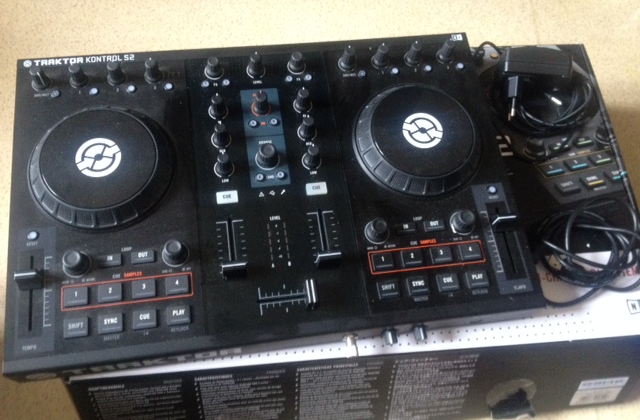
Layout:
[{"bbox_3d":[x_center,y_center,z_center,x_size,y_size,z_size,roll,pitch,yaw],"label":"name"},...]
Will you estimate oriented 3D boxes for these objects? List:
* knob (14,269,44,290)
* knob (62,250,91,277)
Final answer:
[{"bbox_3d":[-0.232,0.053,0.515,0.018,0.015,0.015,-6,67,-8],"label":"knob"},{"bbox_3d":[-0.203,0.043,0.534,0.021,0.016,0.021,-6,67,-9],"label":"knob"}]

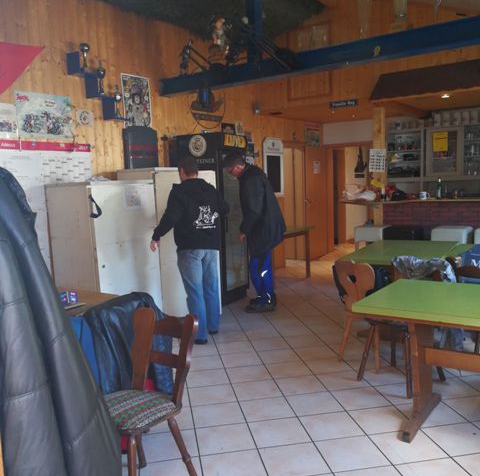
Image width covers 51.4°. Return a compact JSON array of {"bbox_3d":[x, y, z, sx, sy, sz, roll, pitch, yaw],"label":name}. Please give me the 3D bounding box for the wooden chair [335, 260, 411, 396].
[{"bbox_3d":[1.010,0.576,3.774,0.500,0.820,0.450,-6,7,-37],"label":"wooden chair"}]

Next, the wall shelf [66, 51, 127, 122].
[{"bbox_3d":[-1.468,-1.599,5.349,0.200,0.620,0.730,2,7,35],"label":"wall shelf"}]

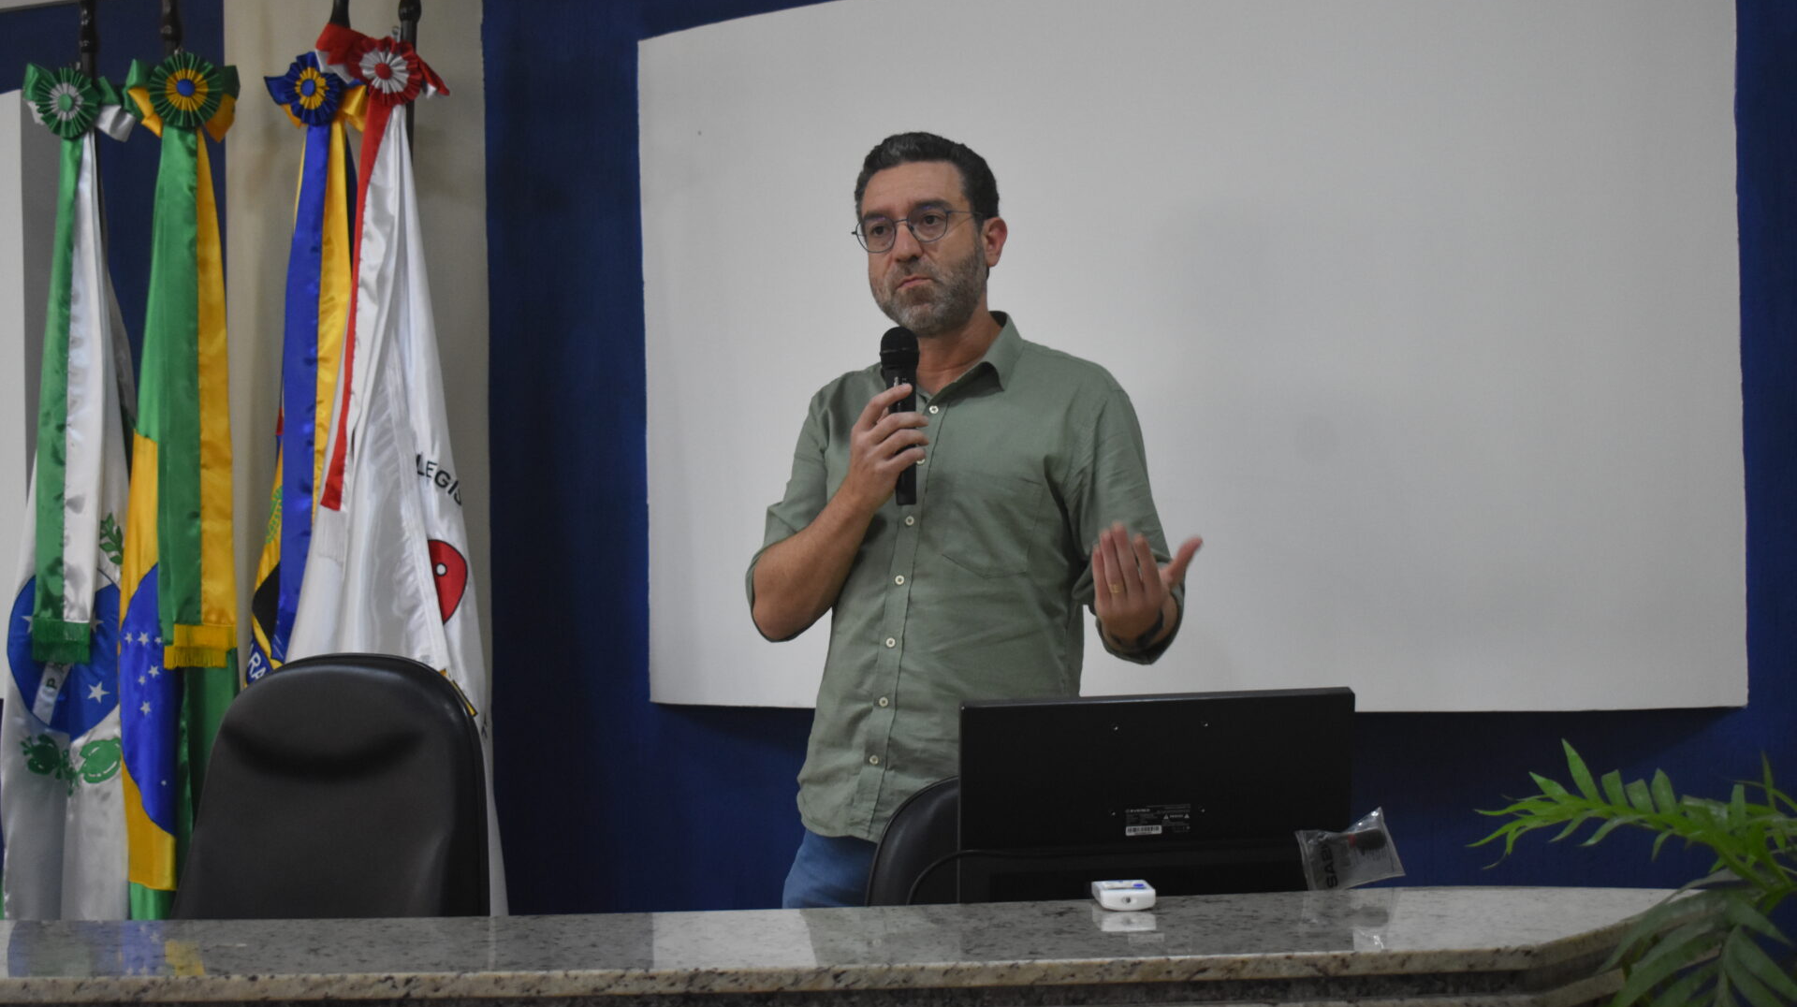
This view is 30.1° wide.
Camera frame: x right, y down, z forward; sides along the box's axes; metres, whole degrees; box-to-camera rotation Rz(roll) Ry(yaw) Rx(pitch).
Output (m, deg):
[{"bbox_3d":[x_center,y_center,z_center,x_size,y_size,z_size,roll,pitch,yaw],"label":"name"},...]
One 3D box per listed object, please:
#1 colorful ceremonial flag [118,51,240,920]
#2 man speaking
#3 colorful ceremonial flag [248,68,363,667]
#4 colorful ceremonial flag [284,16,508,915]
[{"bbox_3d":[-1.134,0.031,5.300,0.240,1.500,0.220,-1,-1,5],"label":"colorful ceremonial flag"},{"bbox_3d":[0.095,0.400,4.300,0.620,1.760,0.450,-2,-1,25],"label":"man speaking"},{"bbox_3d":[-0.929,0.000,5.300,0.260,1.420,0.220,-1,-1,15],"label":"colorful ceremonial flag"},{"bbox_3d":[-0.775,0.017,5.170,0.350,1.500,0.260,-1,-1,15],"label":"colorful ceremonial flag"}]

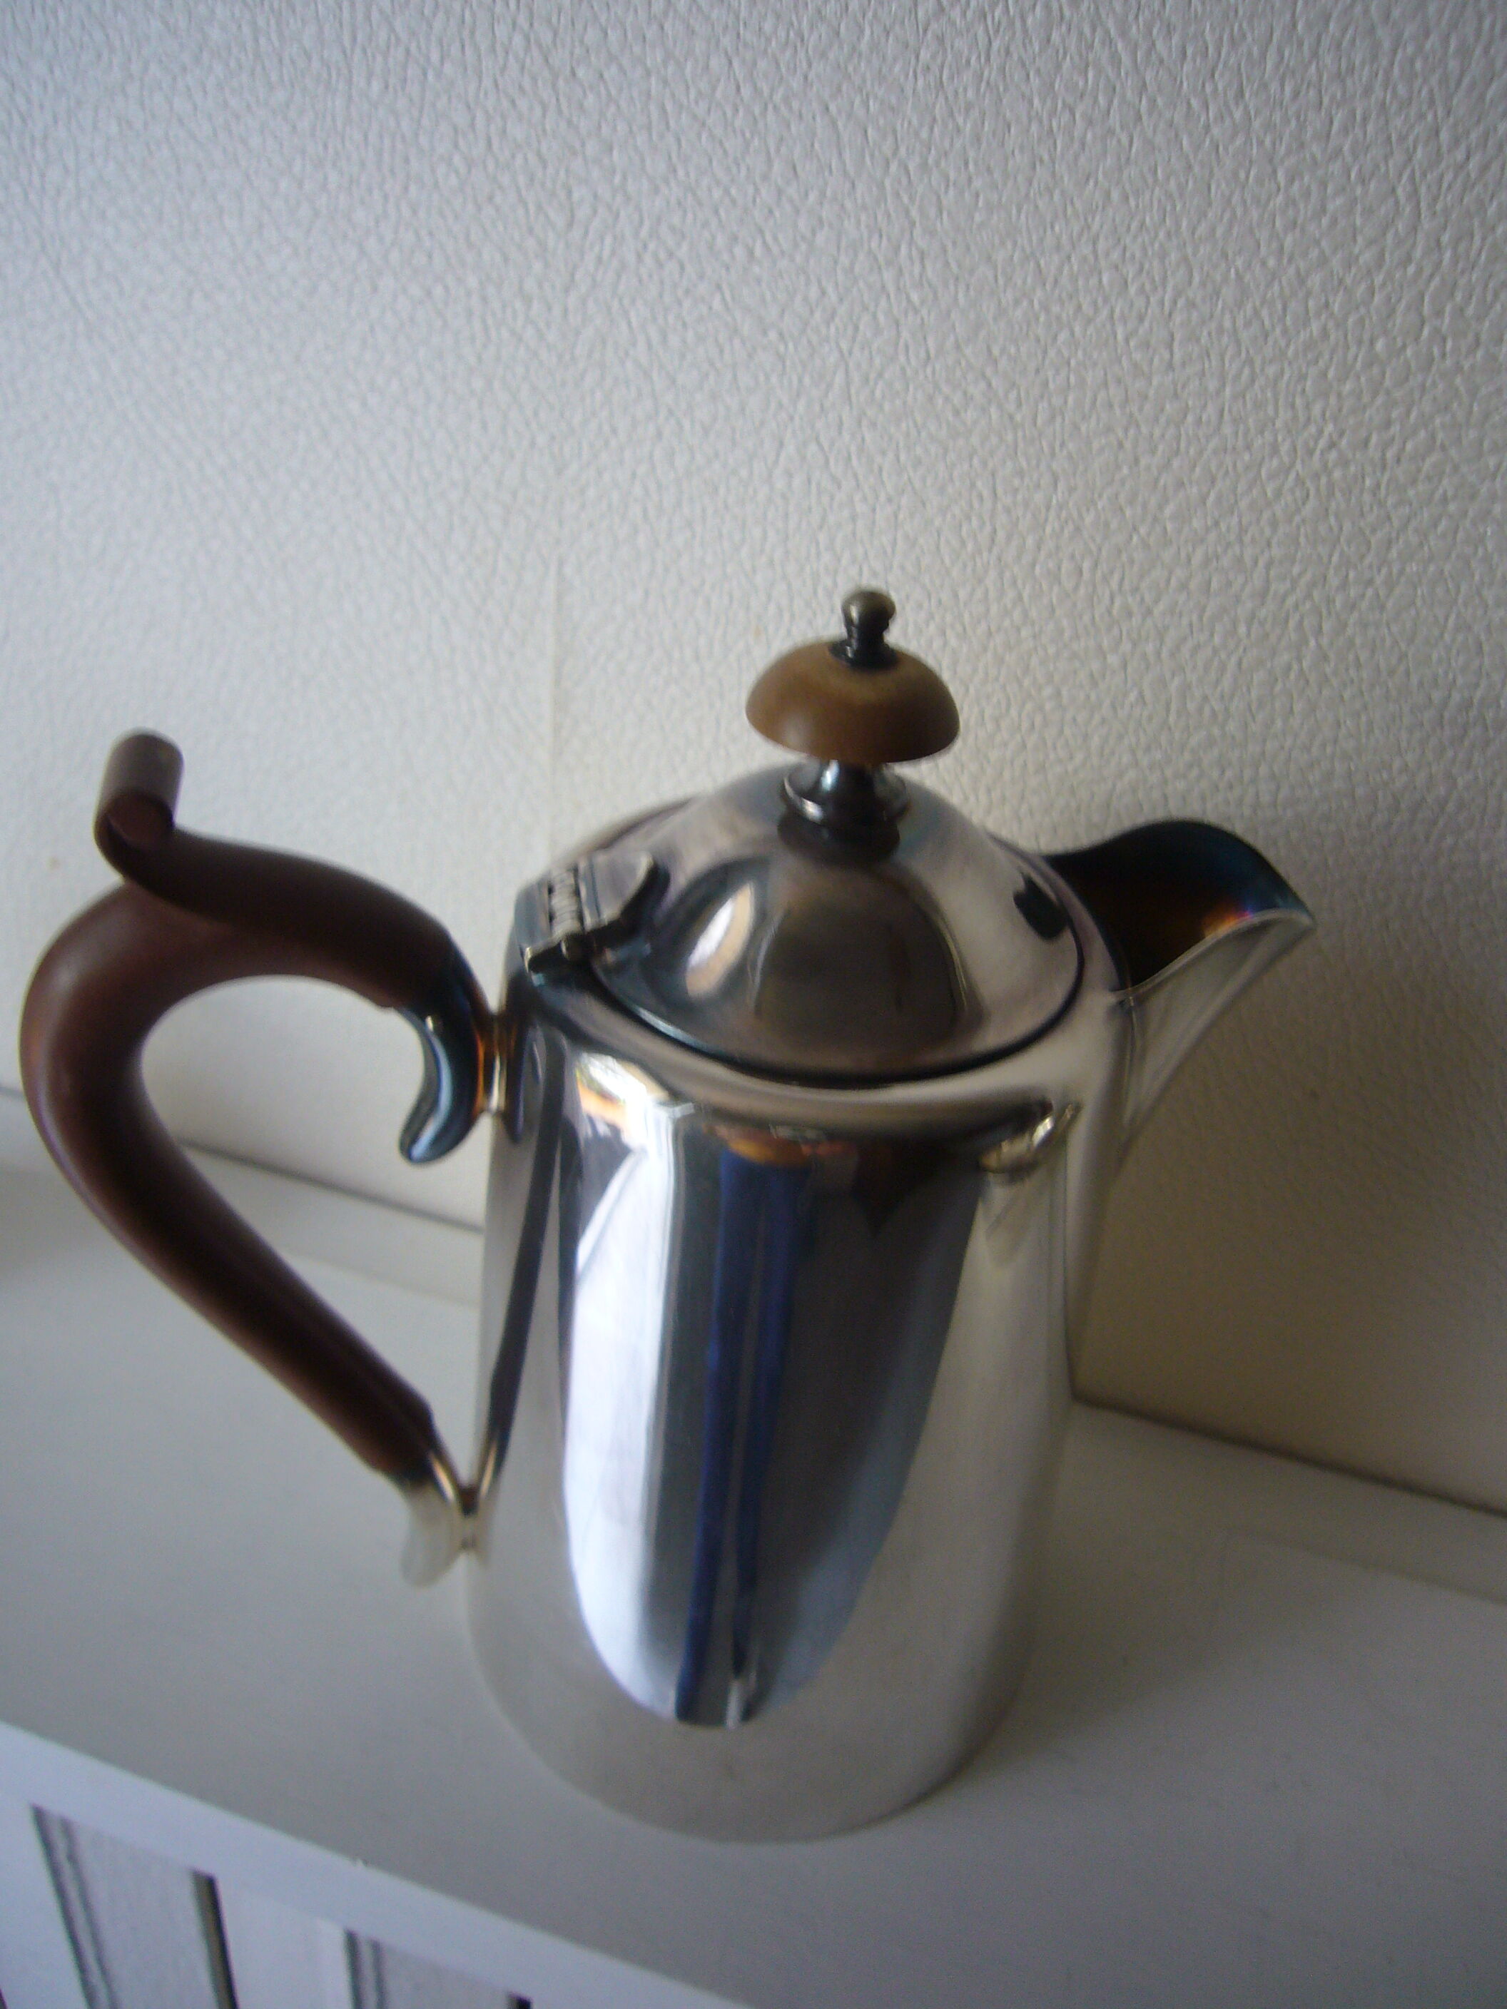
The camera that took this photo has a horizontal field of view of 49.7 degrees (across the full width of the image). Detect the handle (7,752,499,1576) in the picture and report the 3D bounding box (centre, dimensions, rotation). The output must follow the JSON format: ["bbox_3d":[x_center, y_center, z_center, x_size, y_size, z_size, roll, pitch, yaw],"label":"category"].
[{"bbox_3d":[-0.065,0.038,0.238,0.059,0.174,0.016,-4,40,-11],"label":"handle"}]

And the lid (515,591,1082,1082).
[{"bbox_3d":[0.009,-0.029,0.202,0.072,0.047,0.068,3,39,-2],"label":"lid"}]

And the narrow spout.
[{"bbox_3d":[0.062,0.002,0.241,0.035,0.051,0.032,-4,40,-11],"label":"narrow spout"}]

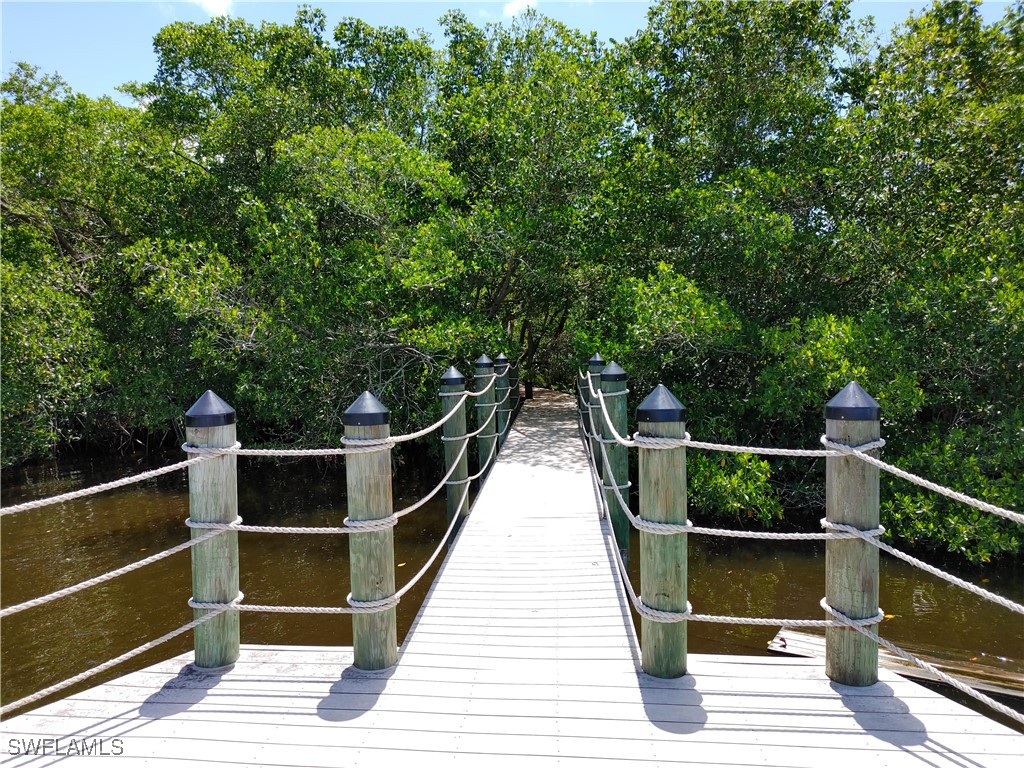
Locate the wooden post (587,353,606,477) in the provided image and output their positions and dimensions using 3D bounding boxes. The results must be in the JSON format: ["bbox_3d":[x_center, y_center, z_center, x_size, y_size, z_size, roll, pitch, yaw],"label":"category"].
[{"bbox_3d":[1.074,0.360,9.550,0.220,1.502,0.220,0,3,3],"label":"wooden post"}]

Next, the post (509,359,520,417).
[{"bbox_3d":[0.047,-0.010,15.800,0.220,1.315,0.220,0,3,3],"label":"post"}]

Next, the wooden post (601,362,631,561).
[{"bbox_3d":[0.864,0.649,6.420,0.225,1.665,0.225,0,3,3],"label":"wooden post"}]

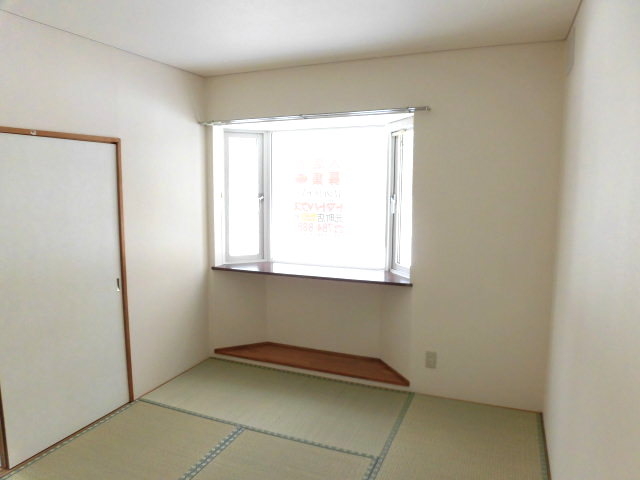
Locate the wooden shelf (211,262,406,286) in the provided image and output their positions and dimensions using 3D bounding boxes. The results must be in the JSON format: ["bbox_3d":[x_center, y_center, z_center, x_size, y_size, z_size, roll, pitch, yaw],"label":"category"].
[{"bbox_3d":[-0.060,0.265,3.705,1.735,0.029,0.412,3,8,22],"label":"wooden shelf"}]

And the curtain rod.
[{"bbox_3d":[-0.118,-0.914,3.322,1.863,0.033,0.082,3,8,22],"label":"curtain rod"}]

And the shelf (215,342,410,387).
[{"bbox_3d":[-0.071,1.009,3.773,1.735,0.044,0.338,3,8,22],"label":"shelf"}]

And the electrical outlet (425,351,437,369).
[{"bbox_3d":[0.804,0.872,3.205,0.077,0.122,0.010,3,8,22],"label":"electrical outlet"}]

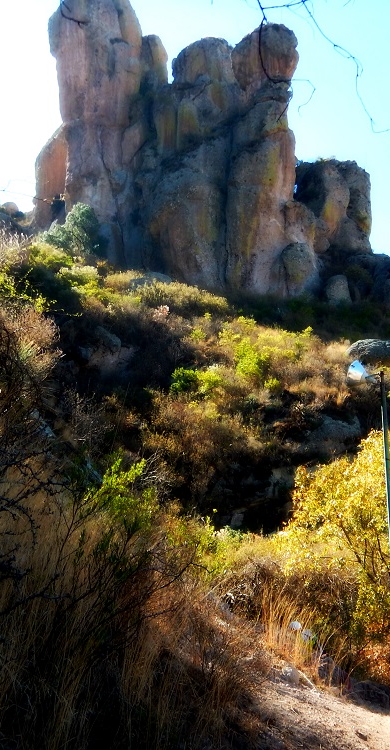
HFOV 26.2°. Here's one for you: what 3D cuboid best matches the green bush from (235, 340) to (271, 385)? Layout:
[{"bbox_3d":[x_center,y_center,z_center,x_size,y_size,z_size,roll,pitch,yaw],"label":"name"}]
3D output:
[{"bbox_3d":[3.142,-0.671,45.000,1.950,2.250,1.900,0,-17,0],"label":"green bush"}]

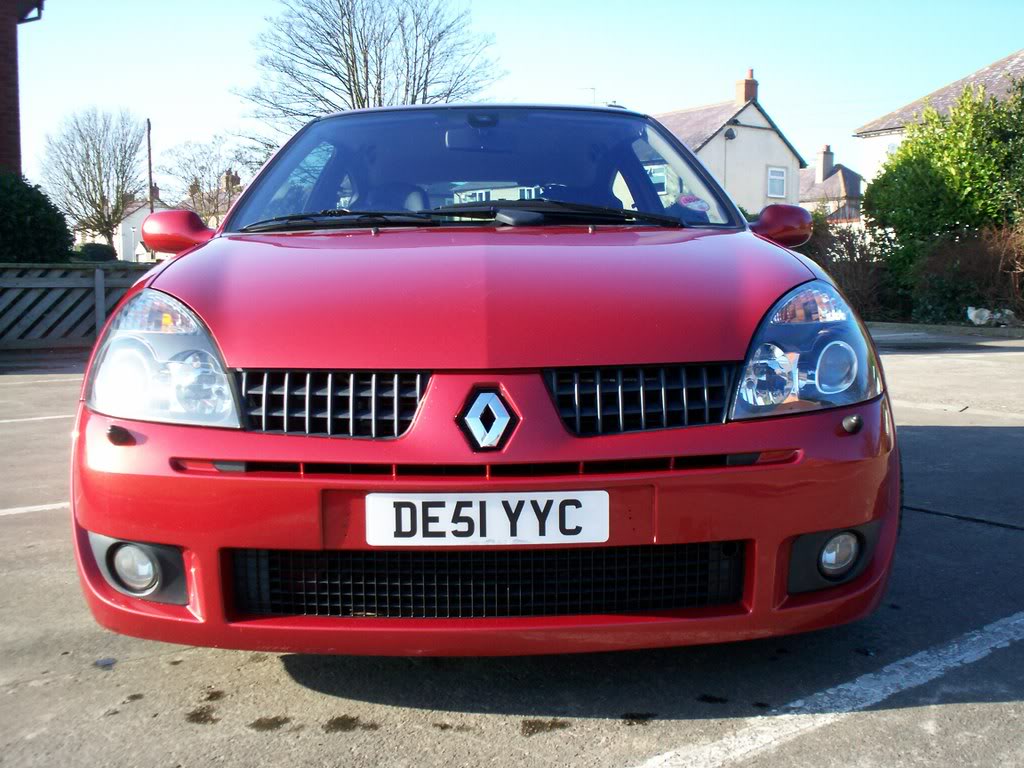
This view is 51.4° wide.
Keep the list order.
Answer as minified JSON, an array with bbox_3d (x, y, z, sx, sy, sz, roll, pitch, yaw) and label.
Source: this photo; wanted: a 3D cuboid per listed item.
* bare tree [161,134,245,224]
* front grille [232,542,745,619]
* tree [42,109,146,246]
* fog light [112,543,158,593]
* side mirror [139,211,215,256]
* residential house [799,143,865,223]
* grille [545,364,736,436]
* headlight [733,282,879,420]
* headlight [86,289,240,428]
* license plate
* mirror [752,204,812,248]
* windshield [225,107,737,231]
[{"bbox_3d":[-15.000,-7.700,52.000,4.800,8.600,4.800,-1,5,0],"label":"bare tree"},{"bbox_3d":[-0.040,0.337,1.824,0.855,0.122,0.100,-1,5,-2],"label":"front grille"},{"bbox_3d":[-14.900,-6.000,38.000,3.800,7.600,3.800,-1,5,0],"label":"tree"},{"bbox_3d":[-0.665,0.324,1.880,0.086,0.090,0.060,-1,5,-2],"label":"fog light"},{"bbox_3d":[-0.953,-0.432,3.030,0.220,0.130,0.130,-1,5,-2],"label":"side mirror"},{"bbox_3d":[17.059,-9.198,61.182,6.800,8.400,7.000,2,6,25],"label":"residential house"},{"bbox_3d":[0.221,0.028,1.814,0.325,0.116,0.070,-2,5,-9],"label":"grille"},{"bbox_3d":[0.557,-0.070,2.020,0.350,0.250,0.370,-1,5,-2],"label":"headlight"},{"bbox_3d":[-0.646,-0.055,1.980,0.350,0.250,0.370,-1,5,-2],"label":"headlight"},{"bbox_3d":[-0.040,0.222,1.756,0.402,0.088,0.018,-1,5,-2],"label":"license plate"},{"bbox_3d":[0.790,-0.464,3.135,0.185,0.132,0.120,-1,5,-2],"label":"mirror"},{"bbox_3d":[-0.084,-0.632,3.106,1.340,0.140,0.880,-1,36,-2],"label":"windshield"}]

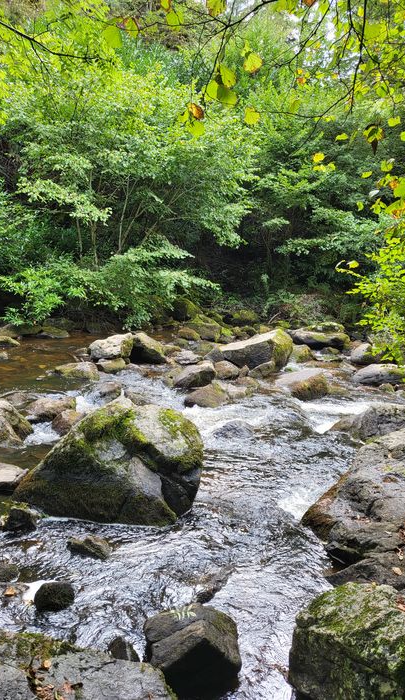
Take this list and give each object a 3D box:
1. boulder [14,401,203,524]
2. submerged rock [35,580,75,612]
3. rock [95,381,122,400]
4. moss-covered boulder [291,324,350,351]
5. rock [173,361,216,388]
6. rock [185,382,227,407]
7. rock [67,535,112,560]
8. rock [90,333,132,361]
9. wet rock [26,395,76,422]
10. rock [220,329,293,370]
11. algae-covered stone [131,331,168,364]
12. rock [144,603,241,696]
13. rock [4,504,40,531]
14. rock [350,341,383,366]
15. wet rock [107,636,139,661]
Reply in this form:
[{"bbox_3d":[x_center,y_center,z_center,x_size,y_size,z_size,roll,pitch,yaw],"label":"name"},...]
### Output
[{"bbox_3d":[-0.738,0.864,4.240,1.421,0.777,1.023,3,11,18],"label":"boulder"},{"bbox_3d":[-0.952,1.595,3.401,0.250,0.160,0.210,-1,8,-9],"label":"submerged rock"},{"bbox_3d":[-1.195,0.514,6.693,0.340,0.231,0.272,0,10,0],"label":"rock"},{"bbox_3d":[2.141,-0.232,9.587,1.056,0.431,0.687,1,11,8],"label":"moss-covered boulder"},{"bbox_3d":[-0.127,0.388,8.331,0.697,0.406,0.523,-2,9,-15],"label":"rock"},{"bbox_3d":[0.064,0.666,7.602,0.593,0.314,0.415,1,8,10],"label":"rock"},{"bbox_3d":[-0.755,1.308,3.488,0.278,0.108,0.181,2,11,12],"label":"rock"},{"bbox_3d":[-1.717,-0.074,9.900,0.794,0.473,0.556,-1,8,-6],"label":"rock"},{"bbox_3d":[-1.860,0.721,6.478,0.616,0.299,0.431,0,9,0],"label":"wet rock"},{"bbox_3d":[0.995,-0.021,9.801,1.251,0.689,0.776,3,9,20],"label":"rock"},{"bbox_3d":[-1.033,-0.037,10.000,0.709,0.556,0.602,0,8,-4],"label":"algae-covered stone"},{"bbox_3d":[-0.050,1.447,2.563,0.444,0.295,0.346,-4,11,-20],"label":"rock"},{"bbox_3d":[-1.502,1.404,4.401,0.280,0.180,0.220,-2,8,-11],"label":"rock"},{"bbox_3d":[3.175,0.068,10.179,0.619,0.479,0.496,-2,9,-10],"label":"rock"},{"bbox_3d":[-0.406,1.552,2.700,0.170,0.150,0.136,0,10,0],"label":"wet rock"}]

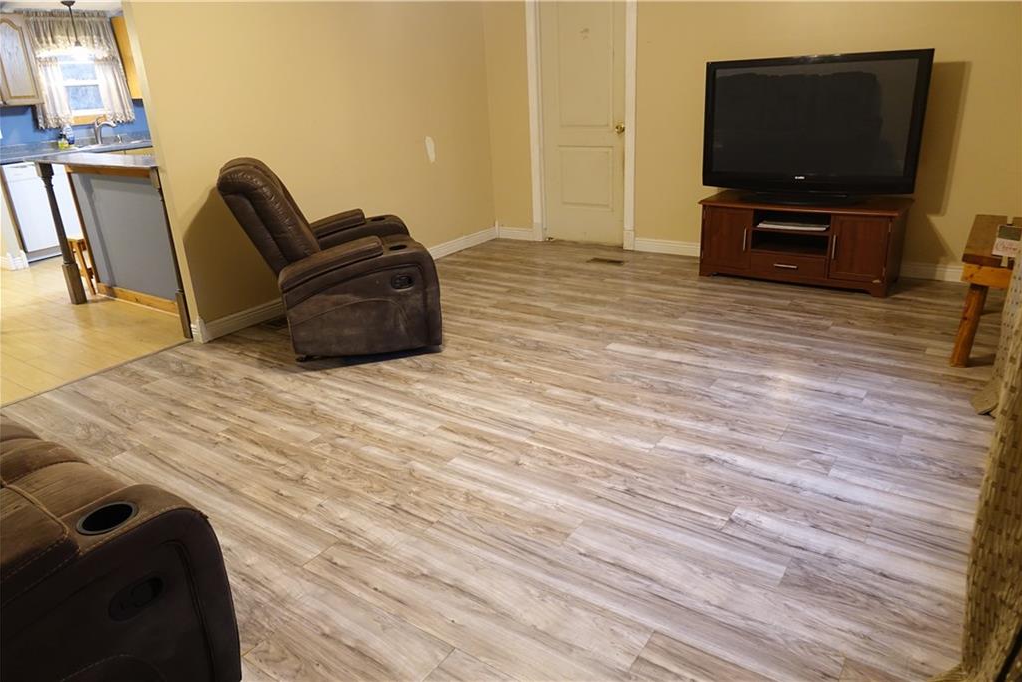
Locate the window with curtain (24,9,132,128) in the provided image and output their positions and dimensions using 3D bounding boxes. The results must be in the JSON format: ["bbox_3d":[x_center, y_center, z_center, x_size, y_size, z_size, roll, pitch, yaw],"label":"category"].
[{"bbox_3d":[-4.193,-2.633,6.619,0.120,1.030,0.900,9,24,29],"label":"window with curtain"}]

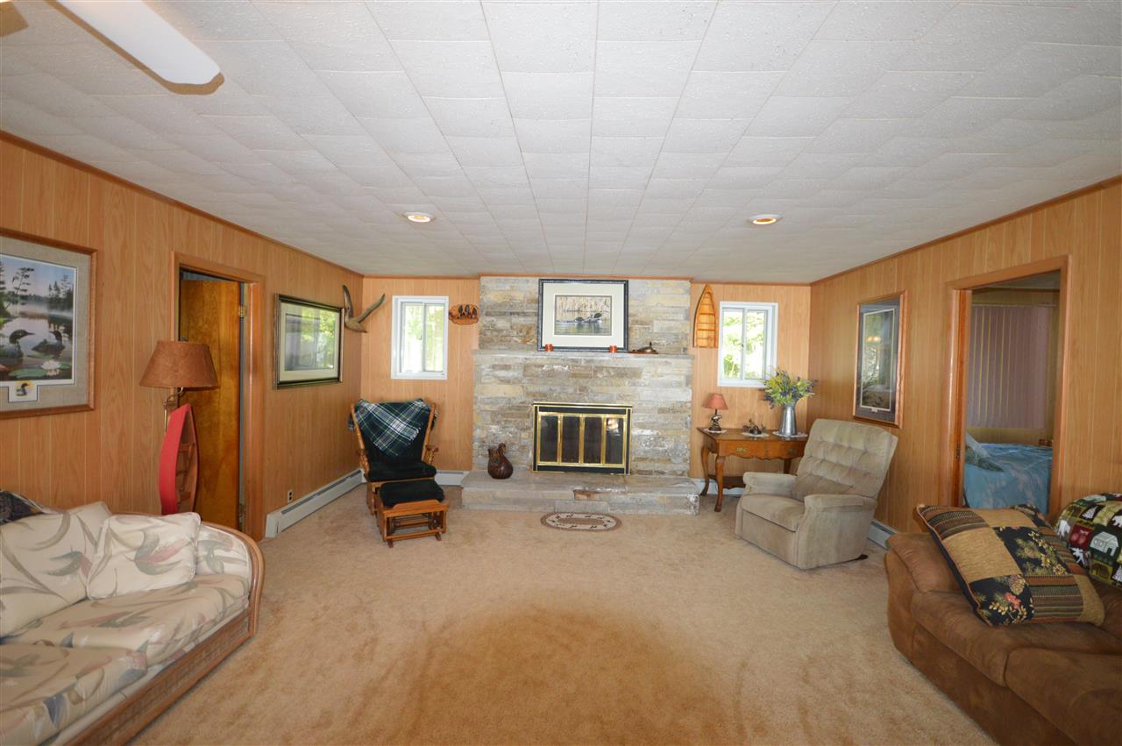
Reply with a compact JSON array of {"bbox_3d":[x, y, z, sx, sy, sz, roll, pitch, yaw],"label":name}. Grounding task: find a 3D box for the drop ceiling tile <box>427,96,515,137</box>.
[{"bbox_3d":[-0.344,-1.009,1.843,0.311,0.022,0.296,1,1,2],"label":"drop ceiling tile"}]

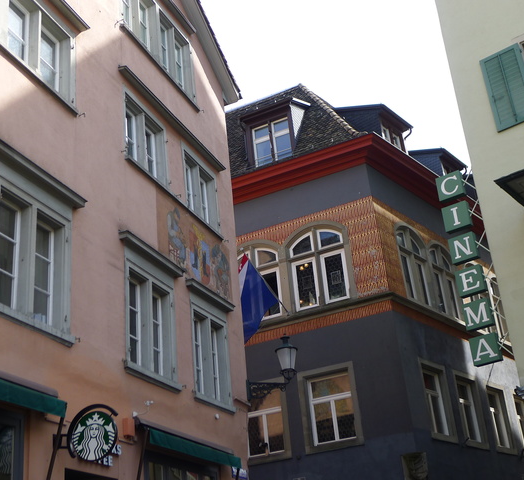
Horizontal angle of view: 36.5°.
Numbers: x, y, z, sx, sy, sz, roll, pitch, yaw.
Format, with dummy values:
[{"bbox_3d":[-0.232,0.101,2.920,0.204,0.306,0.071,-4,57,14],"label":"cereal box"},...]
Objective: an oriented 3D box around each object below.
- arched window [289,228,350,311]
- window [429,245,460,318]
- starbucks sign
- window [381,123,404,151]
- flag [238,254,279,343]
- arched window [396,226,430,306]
[{"bbox_3d":[1.393,0.686,18.732,1.380,1.920,0.220,-16,-28,21],"label":"arched window"},{"bbox_3d":[4.588,1.031,20.308,0.250,2.030,1.270,-24,-31,33],"label":"window"},{"bbox_3d":[-1.844,2.113,8.665,0.620,0.620,0.130,-15,-27,18],"label":"starbucks sign"},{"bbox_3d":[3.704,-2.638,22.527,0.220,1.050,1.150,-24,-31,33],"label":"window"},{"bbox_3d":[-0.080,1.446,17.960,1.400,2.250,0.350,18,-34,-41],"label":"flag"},{"bbox_3d":[3.613,0.609,19.221,0.250,2.030,1.270,-24,-31,33],"label":"arched window"}]

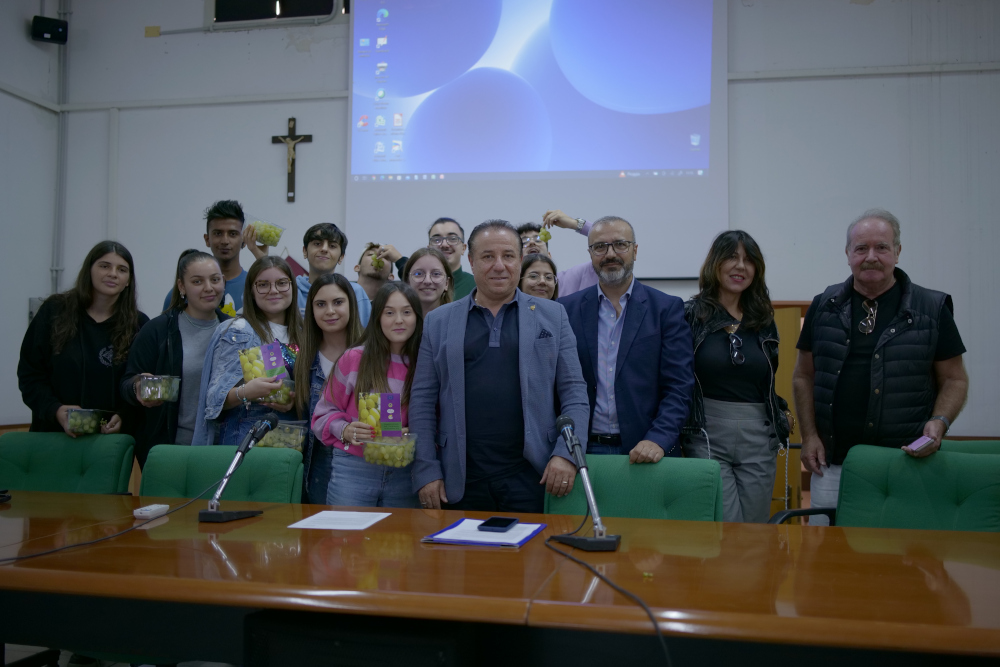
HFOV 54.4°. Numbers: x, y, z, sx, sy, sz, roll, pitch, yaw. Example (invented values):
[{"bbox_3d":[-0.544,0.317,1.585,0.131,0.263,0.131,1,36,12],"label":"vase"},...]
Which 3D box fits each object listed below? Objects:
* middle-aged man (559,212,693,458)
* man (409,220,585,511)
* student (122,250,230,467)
[{"bbox_3d":[0.427,0.440,3.386,0.500,1.690,0.390,0,-2,12],"label":"middle-aged man"},{"bbox_3d":[-0.002,0.468,3.210,0.580,1.680,0.370,1,-2,0],"label":"man"},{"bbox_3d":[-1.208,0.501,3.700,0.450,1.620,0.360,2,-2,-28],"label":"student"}]

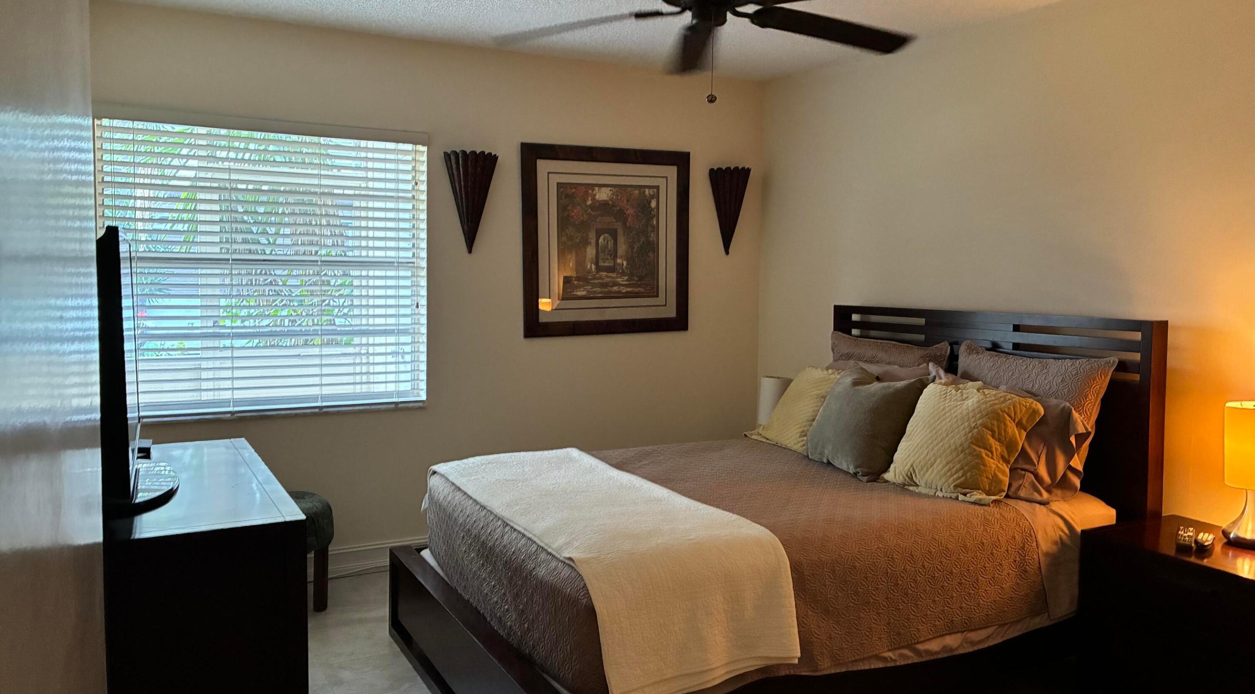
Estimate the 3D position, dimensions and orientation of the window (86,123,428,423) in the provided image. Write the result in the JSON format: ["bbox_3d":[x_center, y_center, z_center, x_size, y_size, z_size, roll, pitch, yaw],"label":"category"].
[{"bbox_3d":[-1.518,-0.335,4.056,1.340,1.240,0.075,-2,6,-28],"label":"window"}]

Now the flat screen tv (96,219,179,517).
[{"bbox_3d":[-1.296,0.046,2.417,0.240,0.660,1.060,-2,6,-27],"label":"flat screen tv"}]

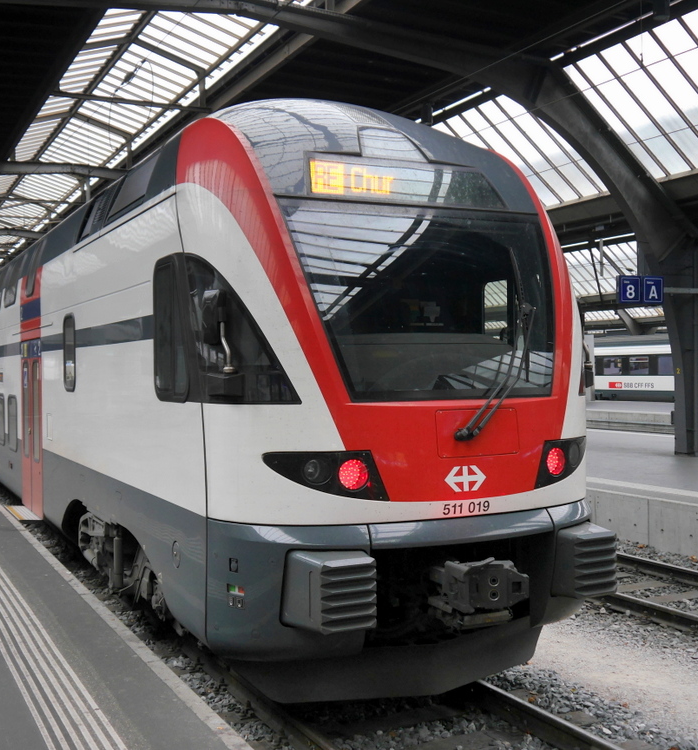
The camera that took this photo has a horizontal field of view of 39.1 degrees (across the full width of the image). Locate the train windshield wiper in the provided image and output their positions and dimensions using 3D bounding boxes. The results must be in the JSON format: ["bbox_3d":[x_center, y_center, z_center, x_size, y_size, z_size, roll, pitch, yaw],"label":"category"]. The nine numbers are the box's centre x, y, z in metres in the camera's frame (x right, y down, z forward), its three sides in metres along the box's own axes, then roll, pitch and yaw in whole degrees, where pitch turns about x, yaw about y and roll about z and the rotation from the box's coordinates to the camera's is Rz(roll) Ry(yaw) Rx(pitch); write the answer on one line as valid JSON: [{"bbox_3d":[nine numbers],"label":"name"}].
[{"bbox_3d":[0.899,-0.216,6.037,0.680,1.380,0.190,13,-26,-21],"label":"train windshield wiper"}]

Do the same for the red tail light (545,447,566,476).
[{"bbox_3d":[1.298,0.550,6.224,0.175,0.175,0.060,-1,1,-38],"label":"red tail light"}]

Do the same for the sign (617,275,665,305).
[{"bbox_3d":[5.160,-1.506,17.405,1.000,0.480,0.100,-1,1,-26],"label":"sign"}]

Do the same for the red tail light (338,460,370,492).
[{"bbox_3d":[0.028,0.570,5.600,0.175,0.175,0.060,-1,0,-14],"label":"red tail light"}]

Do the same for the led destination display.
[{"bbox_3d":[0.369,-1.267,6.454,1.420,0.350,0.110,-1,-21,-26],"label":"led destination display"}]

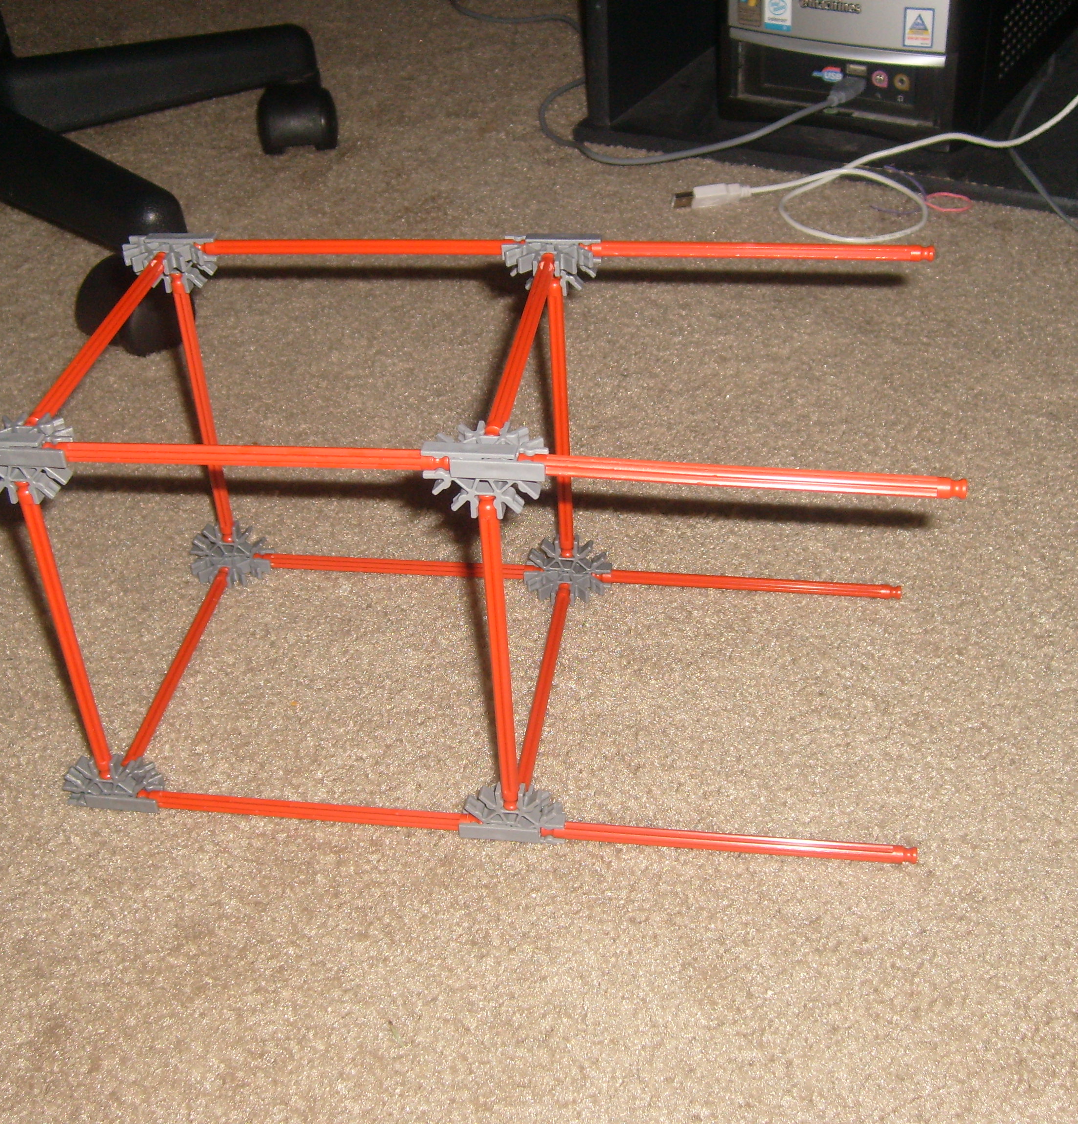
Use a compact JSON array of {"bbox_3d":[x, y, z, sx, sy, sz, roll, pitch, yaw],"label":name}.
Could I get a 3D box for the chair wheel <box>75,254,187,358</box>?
[{"bbox_3d":[-0.225,-0.142,0.845,0.055,0.053,0.055,15,40,24],"label":"chair wheel"}]

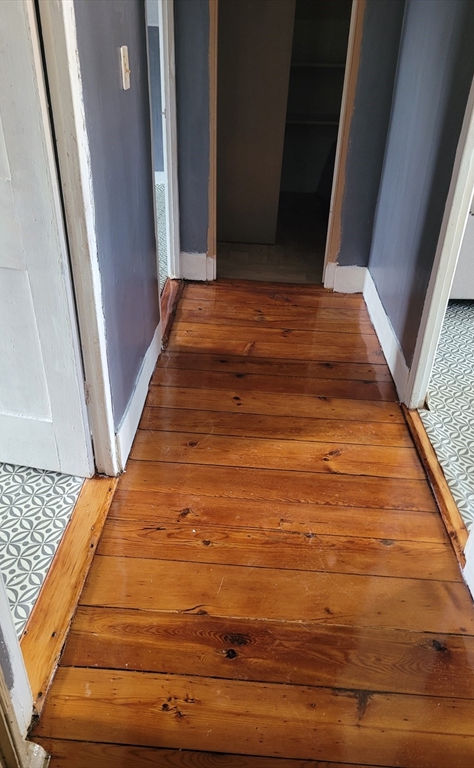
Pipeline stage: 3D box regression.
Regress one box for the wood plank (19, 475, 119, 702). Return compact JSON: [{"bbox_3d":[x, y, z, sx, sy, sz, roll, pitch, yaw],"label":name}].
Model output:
[{"bbox_3d":[-0.488,0.539,1.644,0.103,0.022,0.787,3,32,2],"label":"wood plank"}]

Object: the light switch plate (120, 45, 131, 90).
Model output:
[{"bbox_3d":[-0.348,-0.988,1.802,0.012,0.115,0.075,3,32,2],"label":"light switch plate"}]

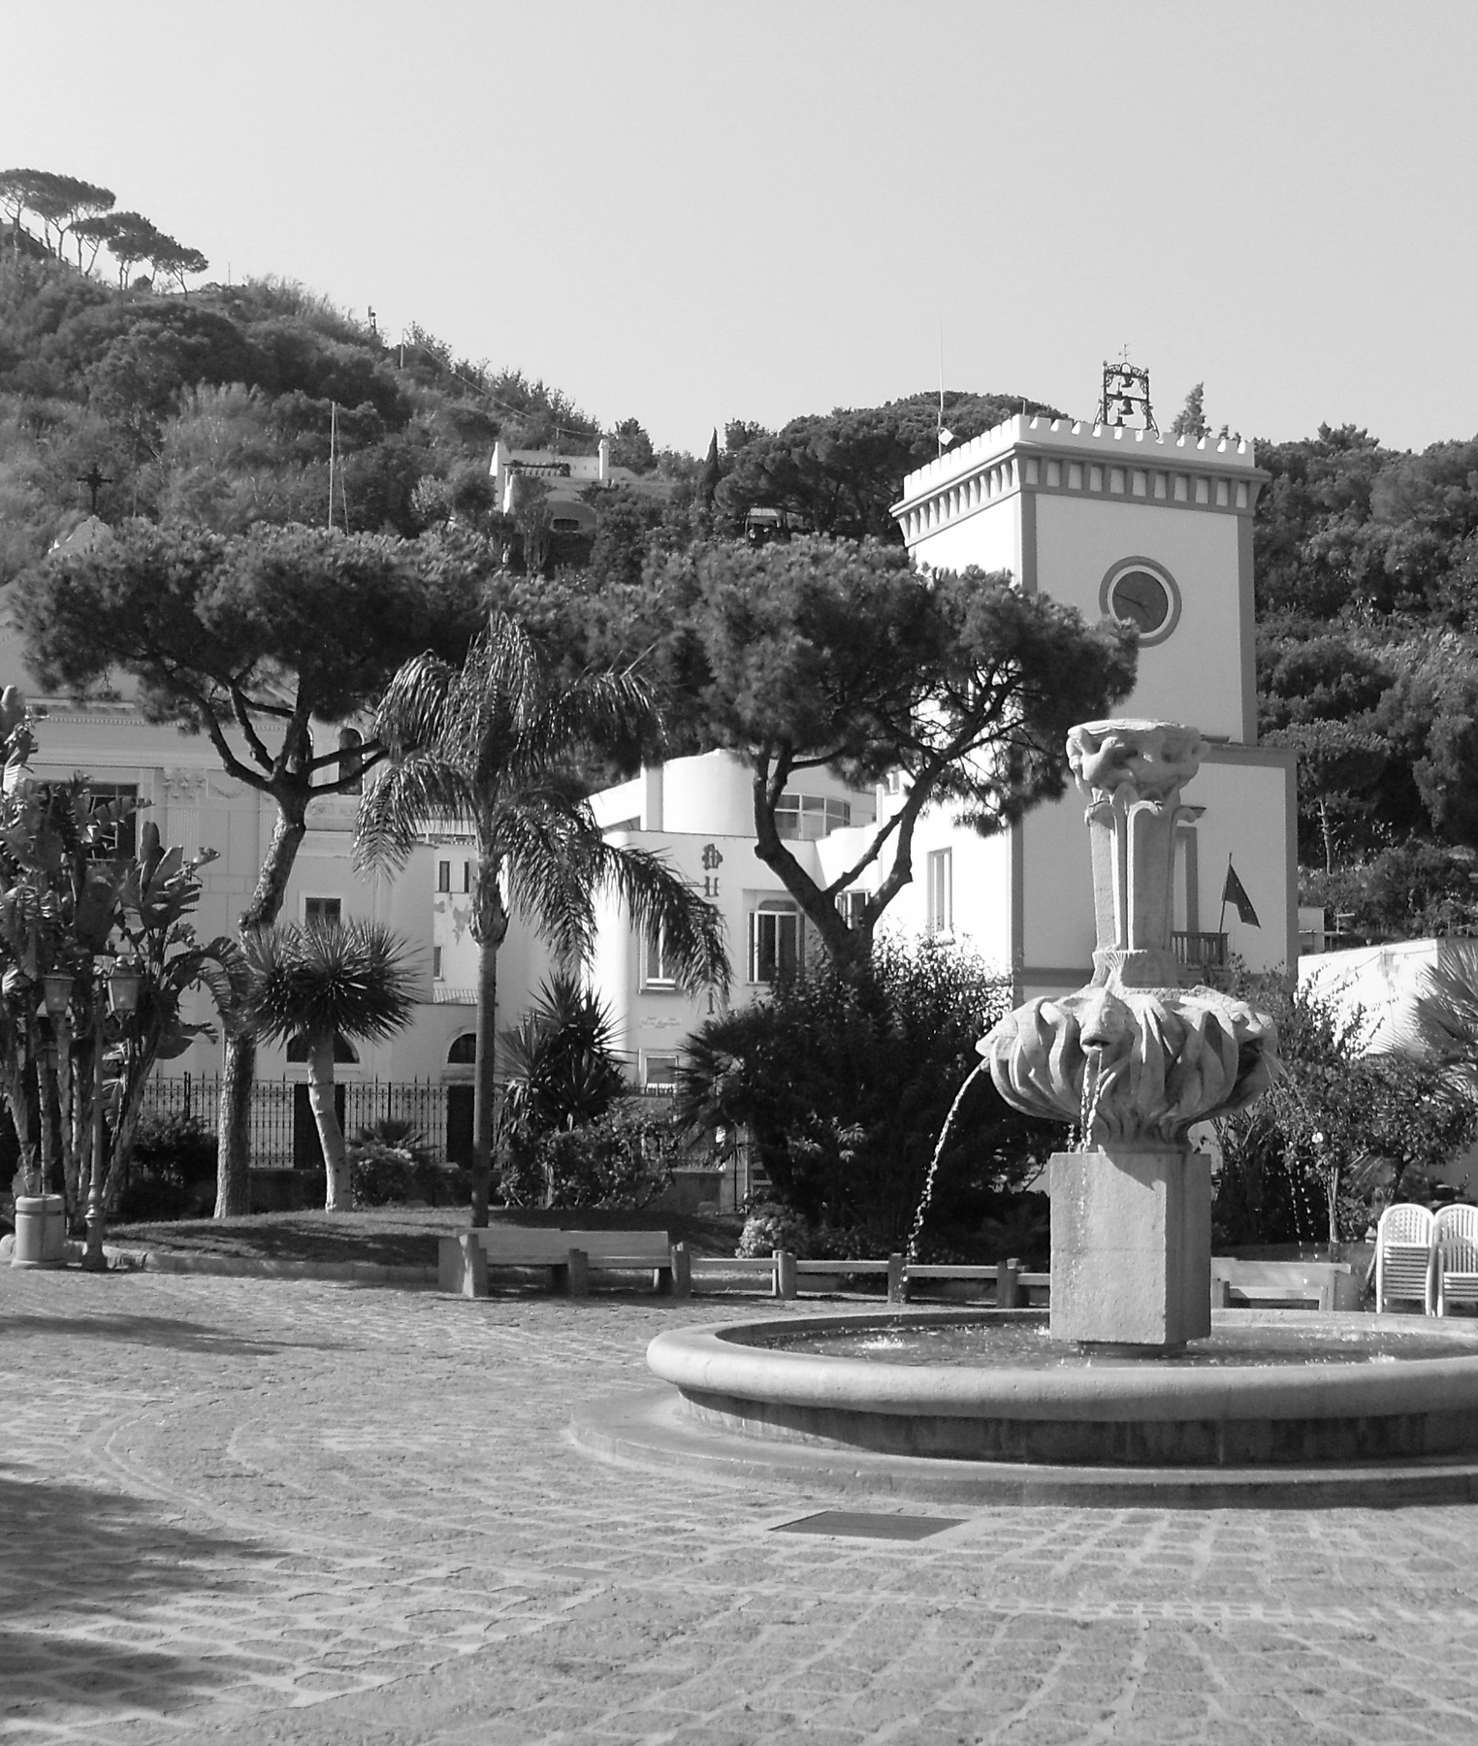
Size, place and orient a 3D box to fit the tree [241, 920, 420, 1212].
[{"bbox_3d":[-6.157,2.969,38.916,2.600,4.450,2.600,0,-6,0],"label":"tree"}]

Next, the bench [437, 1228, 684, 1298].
[{"bbox_3d":[-2.205,4.857,31.857,2.950,0.860,0.700,0,-6,-2],"label":"bench"}]

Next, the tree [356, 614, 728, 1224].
[{"bbox_3d":[-2.504,0.802,35.133,4.900,8.500,4.800,0,-6,0],"label":"tree"}]

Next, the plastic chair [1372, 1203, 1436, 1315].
[{"bbox_3d":[5.975,3.588,22.939,0.560,1.260,0.680,-2,-7,11],"label":"plastic chair"}]

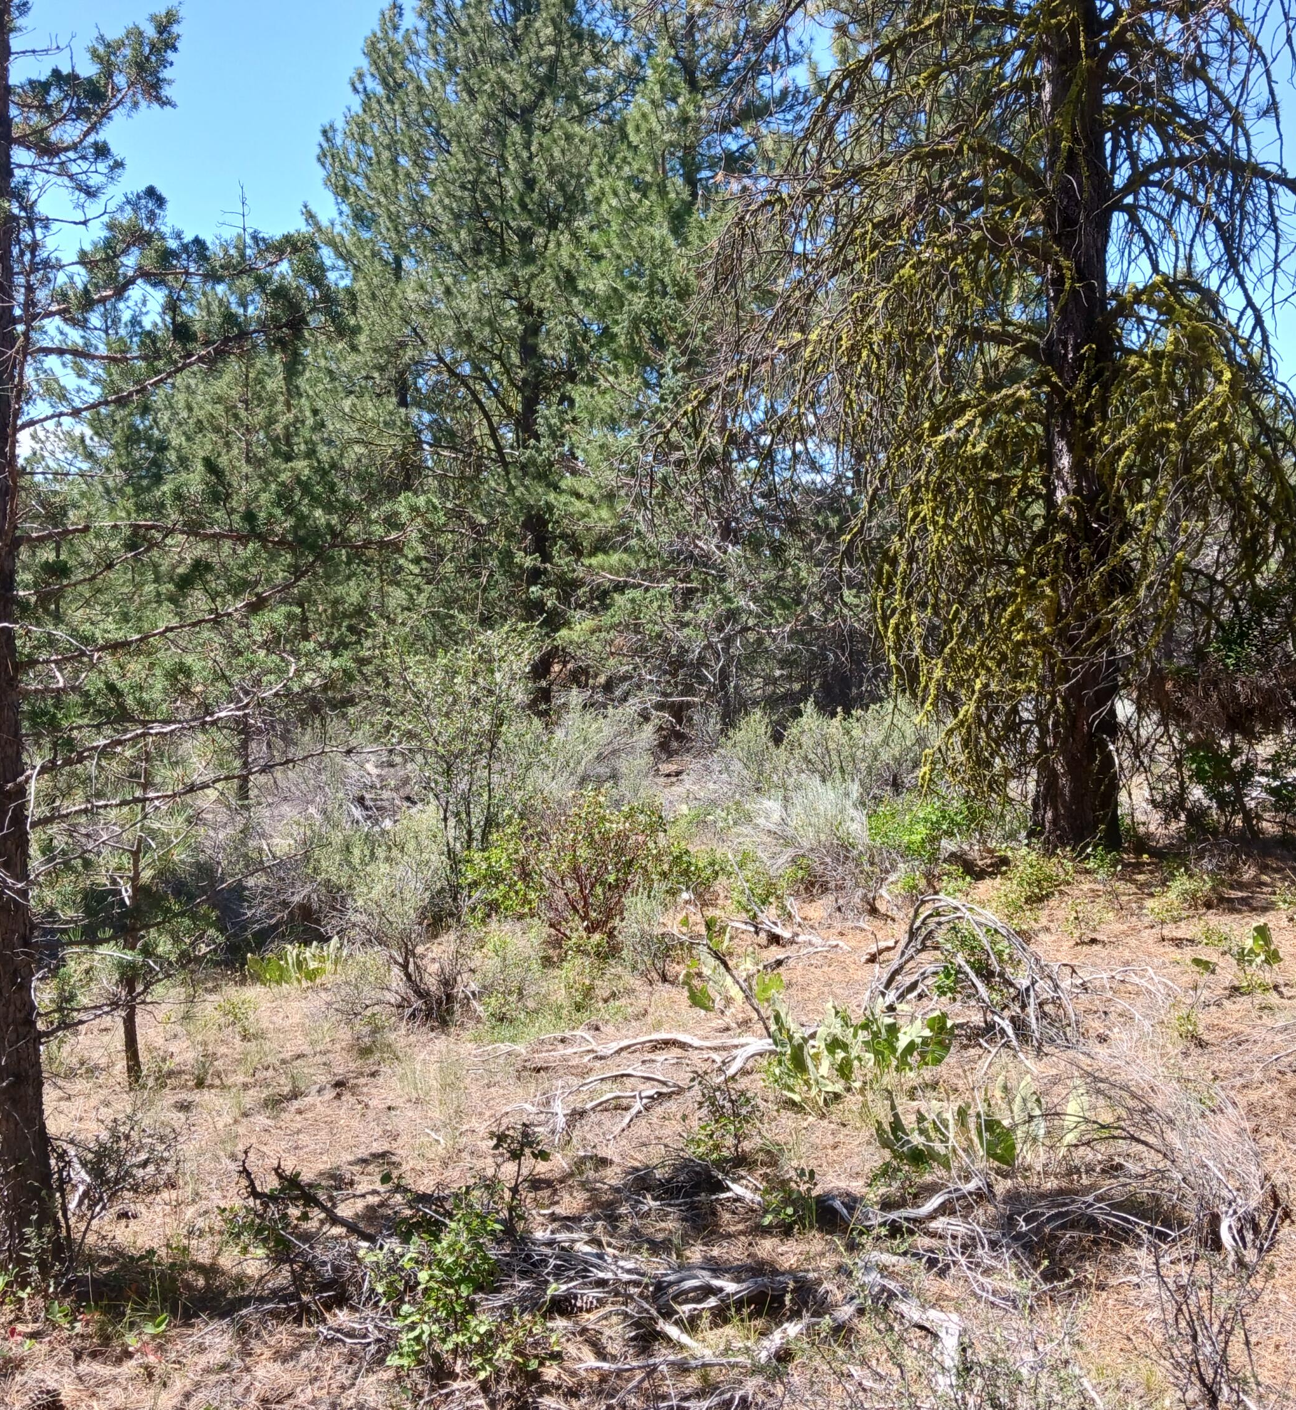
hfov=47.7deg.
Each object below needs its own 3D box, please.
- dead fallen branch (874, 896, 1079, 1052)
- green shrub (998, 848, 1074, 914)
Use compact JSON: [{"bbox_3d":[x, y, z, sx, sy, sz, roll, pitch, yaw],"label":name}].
[{"bbox_3d":[1.229,0.991,5.534,0.762,0.551,0.534,0,3,0],"label":"dead fallen branch"},{"bbox_3d":[2.121,0.962,8.082,0.410,0.347,0.369,0,3,0],"label":"green shrub"}]

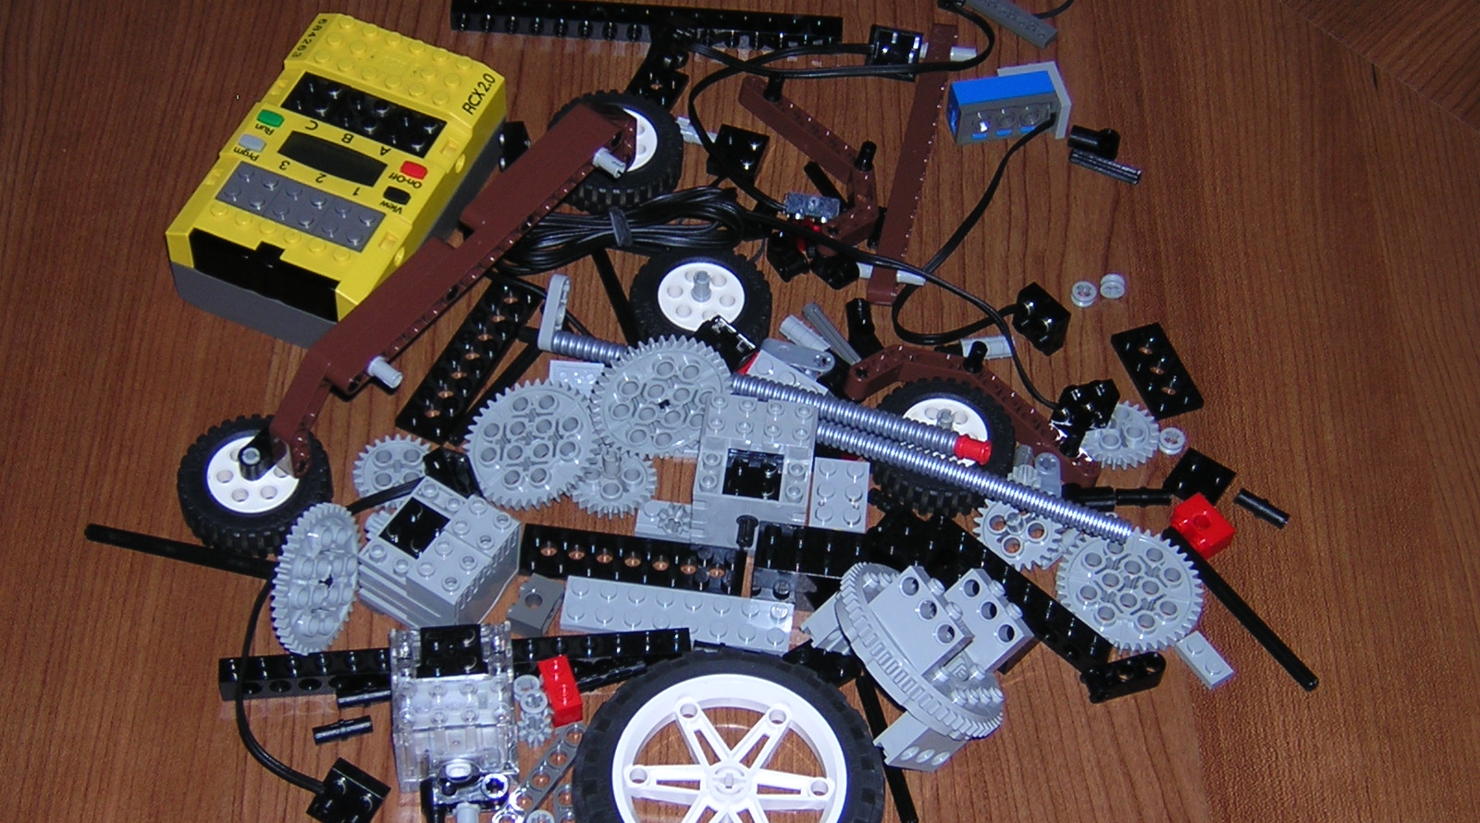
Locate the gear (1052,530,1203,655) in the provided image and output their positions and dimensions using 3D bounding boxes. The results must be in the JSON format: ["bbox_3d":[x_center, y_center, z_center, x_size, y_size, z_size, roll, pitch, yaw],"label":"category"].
[{"bbox_3d":[0.110,0.051,0.751,0.042,0.008,0.042,5,54,0],"label":"gear"}]

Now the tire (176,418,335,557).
[{"bbox_3d":[-0.138,0.021,0.755,0.043,0.014,0.043,1,55,-2],"label":"tire"}]

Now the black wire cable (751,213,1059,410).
[{"bbox_3d":[0.054,-0.036,0.803,0.119,0.016,0.021,34,59,19],"label":"black wire cable"}]

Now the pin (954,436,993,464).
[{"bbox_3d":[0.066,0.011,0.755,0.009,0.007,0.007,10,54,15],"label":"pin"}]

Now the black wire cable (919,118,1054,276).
[{"bbox_3d":[0.077,-0.068,0.838,0.011,0.008,0.078,32,59,17],"label":"black wire cable"}]

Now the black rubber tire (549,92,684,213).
[{"bbox_3d":[-0.039,-0.081,0.832,0.043,0.015,0.043,4,55,-5],"label":"black rubber tire"}]

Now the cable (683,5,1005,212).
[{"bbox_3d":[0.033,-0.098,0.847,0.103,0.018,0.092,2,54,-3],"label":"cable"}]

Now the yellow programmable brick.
[{"bbox_3d":[-0.121,-0.070,0.810,0.064,0.038,0.096,20,56,10],"label":"yellow programmable brick"}]

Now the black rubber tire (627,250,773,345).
[{"bbox_3d":[-0.012,-0.030,0.798,0.043,0.013,0.043,5,54,0],"label":"black rubber tire"}]

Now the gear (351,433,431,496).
[{"bbox_3d":[-0.098,0.019,0.760,0.026,0.008,0.026,5,54,0],"label":"gear"}]

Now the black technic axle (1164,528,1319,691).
[{"bbox_3d":[0.141,0.056,0.752,0.005,0.005,0.063,-30,61,-23],"label":"black technic axle"}]

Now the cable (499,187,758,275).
[{"bbox_3d":[-0.035,-0.056,0.815,0.082,0.013,0.027,-11,56,-11],"label":"cable"}]

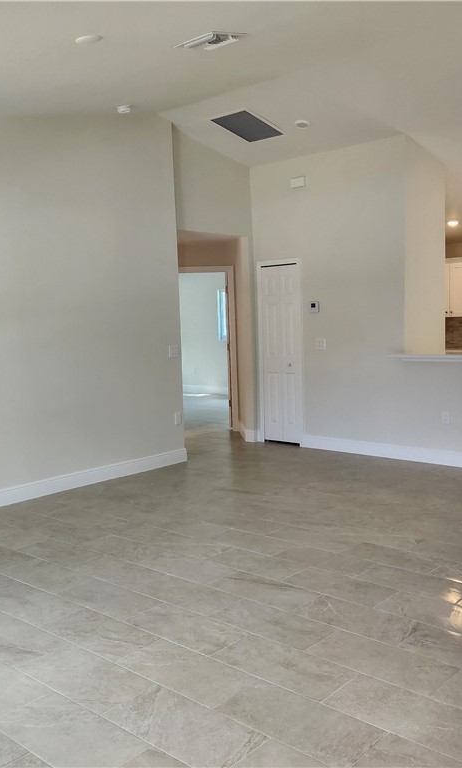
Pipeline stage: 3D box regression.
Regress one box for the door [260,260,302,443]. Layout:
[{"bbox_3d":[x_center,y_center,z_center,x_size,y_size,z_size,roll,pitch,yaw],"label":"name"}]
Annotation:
[{"bbox_3d":[0.586,-0.355,8.152,0.610,2.120,0.120,3,7,42],"label":"door"}]

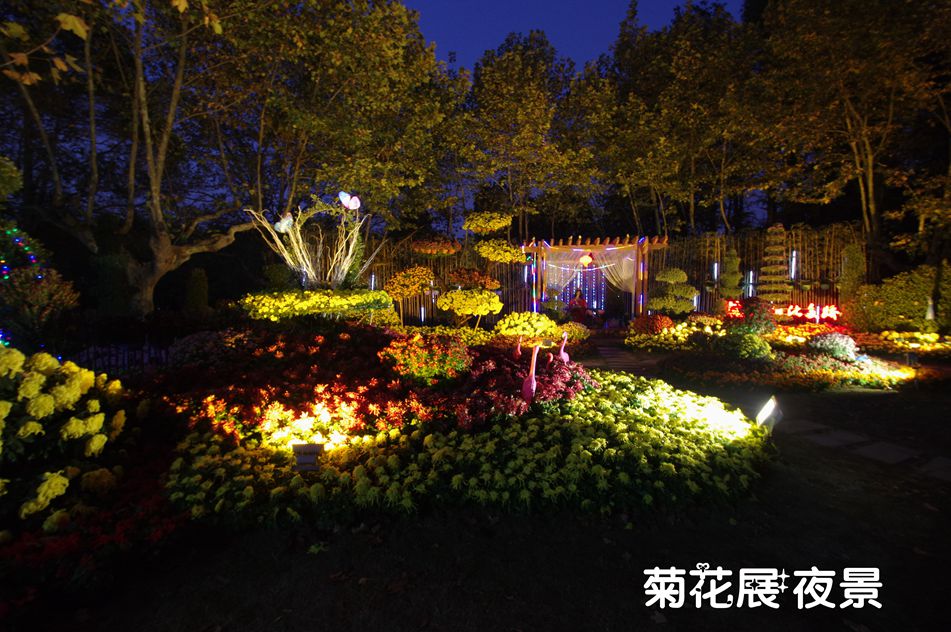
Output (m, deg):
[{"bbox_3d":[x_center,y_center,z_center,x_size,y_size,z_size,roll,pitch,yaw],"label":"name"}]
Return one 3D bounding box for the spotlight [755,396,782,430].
[{"bbox_3d":[2.739,0.911,3.700,0.170,0.280,0.260,25,16,26],"label":"spotlight"}]

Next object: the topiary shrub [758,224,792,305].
[{"bbox_3d":[7.959,-1.183,10.501,0.740,2.450,0.740,0,4,0],"label":"topiary shrub"}]

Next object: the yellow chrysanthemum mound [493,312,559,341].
[{"bbox_3d":[0.954,0.178,7.400,1.150,0.560,1.100,0,4,0],"label":"yellow chrysanthemum mound"}]

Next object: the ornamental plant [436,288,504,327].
[{"bbox_3d":[-0.114,-0.193,9.000,1.500,0.820,1.250,0,5,-1],"label":"ornamental plant"}]

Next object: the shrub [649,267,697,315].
[{"bbox_3d":[5.403,-0.655,10.800,1.260,1.360,1.120,2,5,26],"label":"shrub"}]

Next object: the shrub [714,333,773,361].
[{"bbox_3d":[4.790,0.565,7.100,0.930,0.520,0.880,3,6,34],"label":"shrub"}]

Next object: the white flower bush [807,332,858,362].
[{"bbox_3d":[6.133,0.542,6.800,0.720,0.520,0.700,0,4,0],"label":"white flower bush"}]

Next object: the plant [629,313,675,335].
[{"bbox_3d":[4.313,0.208,9.700,1.030,0.560,0.980,2,5,24],"label":"plant"}]

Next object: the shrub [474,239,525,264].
[{"bbox_3d":[0.576,-1.548,9.500,1.200,0.580,1.050,0,5,3],"label":"shrub"}]

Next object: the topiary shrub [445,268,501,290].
[{"bbox_3d":[-0.072,-0.876,9.500,1.300,0.520,1.100,0,5,0],"label":"topiary shrub"}]

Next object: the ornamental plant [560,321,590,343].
[{"bbox_3d":[2.126,0.355,8.500,0.700,0.520,0.700,0,4,0],"label":"ornamental plant"}]

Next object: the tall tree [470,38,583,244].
[{"bbox_3d":[2.148,-5.850,17.013,4.900,12.040,4.900,0,4,0],"label":"tall tree"}]

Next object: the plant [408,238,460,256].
[{"bbox_3d":[-1.015,-1.696,9.800,1.220,0.440,1.100,0,4,0],"label":"plant"}]

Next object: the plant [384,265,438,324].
[{"bbox_3d":[-1.501,-0.473,9.000,1.100,1.390,1.000,0,4,0],"label":"plant"}]

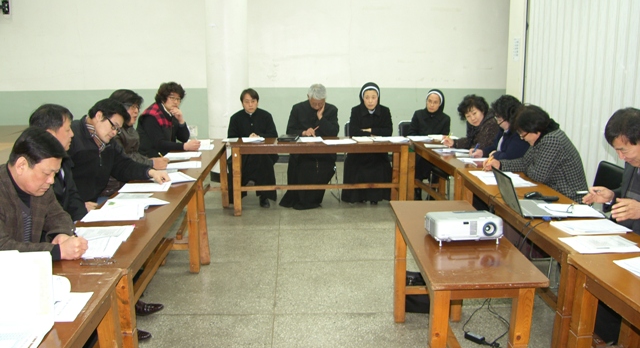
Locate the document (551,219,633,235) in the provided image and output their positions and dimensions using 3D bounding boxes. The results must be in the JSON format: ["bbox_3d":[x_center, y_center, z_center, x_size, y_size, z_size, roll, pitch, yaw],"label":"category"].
[{"bbox_3d":[1.370,0.271,2.616,0.300,0.020,0.215,-1,12,-3],"label":"document"}]

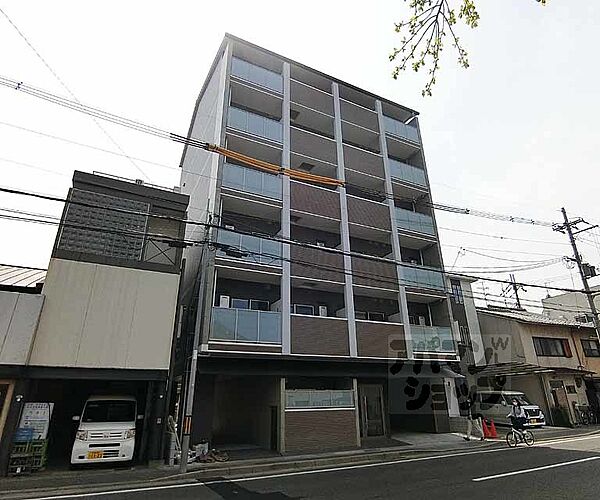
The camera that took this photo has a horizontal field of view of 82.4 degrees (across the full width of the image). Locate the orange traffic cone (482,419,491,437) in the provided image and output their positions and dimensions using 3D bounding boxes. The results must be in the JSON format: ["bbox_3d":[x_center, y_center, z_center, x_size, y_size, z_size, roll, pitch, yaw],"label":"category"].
[{"bbox_3d":[7.378,7.073,13.577,0.350,0.710,0.350,10,-24,-24],"label":"orange traffic cone"}]

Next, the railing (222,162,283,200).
[{"bbox_3d":[-1.877,-2.783,14.040,2.560,1.140,0.080,10,-24,-24],"label":"railing"}]

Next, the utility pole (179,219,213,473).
[{"bbox_3d":[-2.963,2.274,10.110,0.250,7.300,0.250,10,-24,-24],"label":"utility pole"}]

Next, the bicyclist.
[{"bbox_3d":[8.123,6.333,12.825,0.760,1.420,0.480,10,-24,-24],"label":"bicyclist"}]

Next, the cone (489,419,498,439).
[{"bbox_3d":[7.736,7.147,13.733,0.350,0.710,0.350,10,-24,-24],"label":"cone"}]

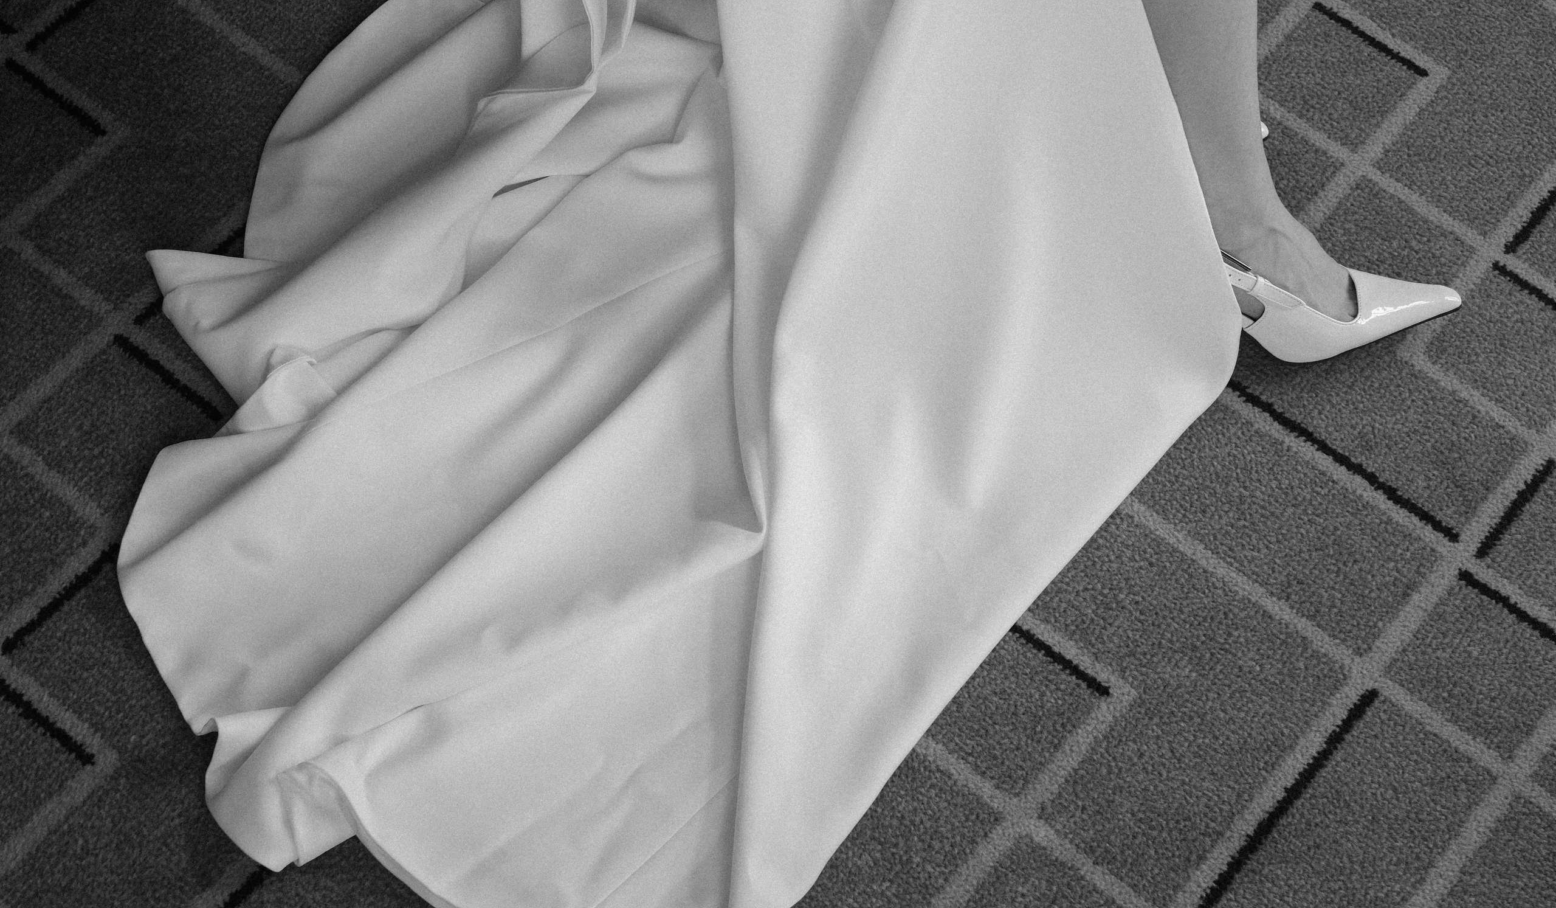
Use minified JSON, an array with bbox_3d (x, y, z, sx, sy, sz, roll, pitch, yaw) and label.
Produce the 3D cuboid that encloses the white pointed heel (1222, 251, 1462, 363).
[{"bbox_3d":[0.387,-0.131,1.657,0.245,0.130,0.082,-4,62,-2],"label":"white pointed heel"}]

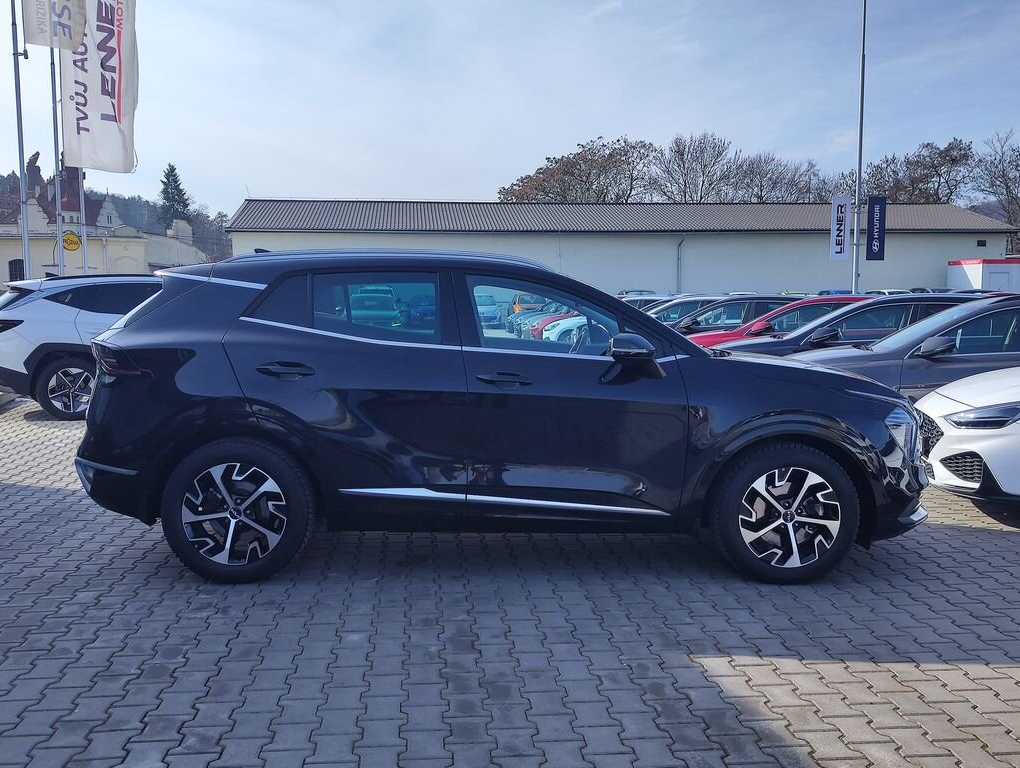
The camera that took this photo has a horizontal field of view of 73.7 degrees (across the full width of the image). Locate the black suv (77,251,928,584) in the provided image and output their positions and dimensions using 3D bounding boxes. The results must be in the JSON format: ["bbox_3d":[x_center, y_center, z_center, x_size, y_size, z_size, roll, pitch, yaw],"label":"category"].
[{"bbox_3d":[0.008,0.060,4.136,4.515,1.650,1.900,0,7,-1],"label":"black suv"}]

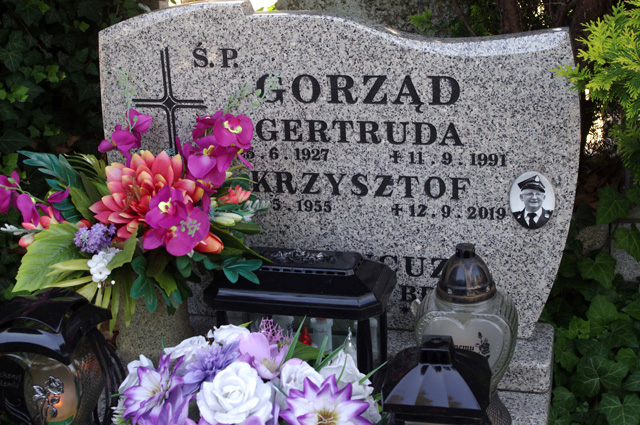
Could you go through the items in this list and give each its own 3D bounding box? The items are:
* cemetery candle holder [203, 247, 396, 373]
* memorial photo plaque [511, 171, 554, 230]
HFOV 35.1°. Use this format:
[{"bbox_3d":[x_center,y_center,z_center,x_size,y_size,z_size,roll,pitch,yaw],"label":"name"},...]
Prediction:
[{"bbox_3d":[-0.031,0.229,1.945,0.338,0.316,0.214,3,19,15],"label":"cemetery candle holder"},{"bbox_3d":[0.417,-0.021,1.988,0.088,0.120,0.009,3,19,15],"label":"memorial photo plaque"}]

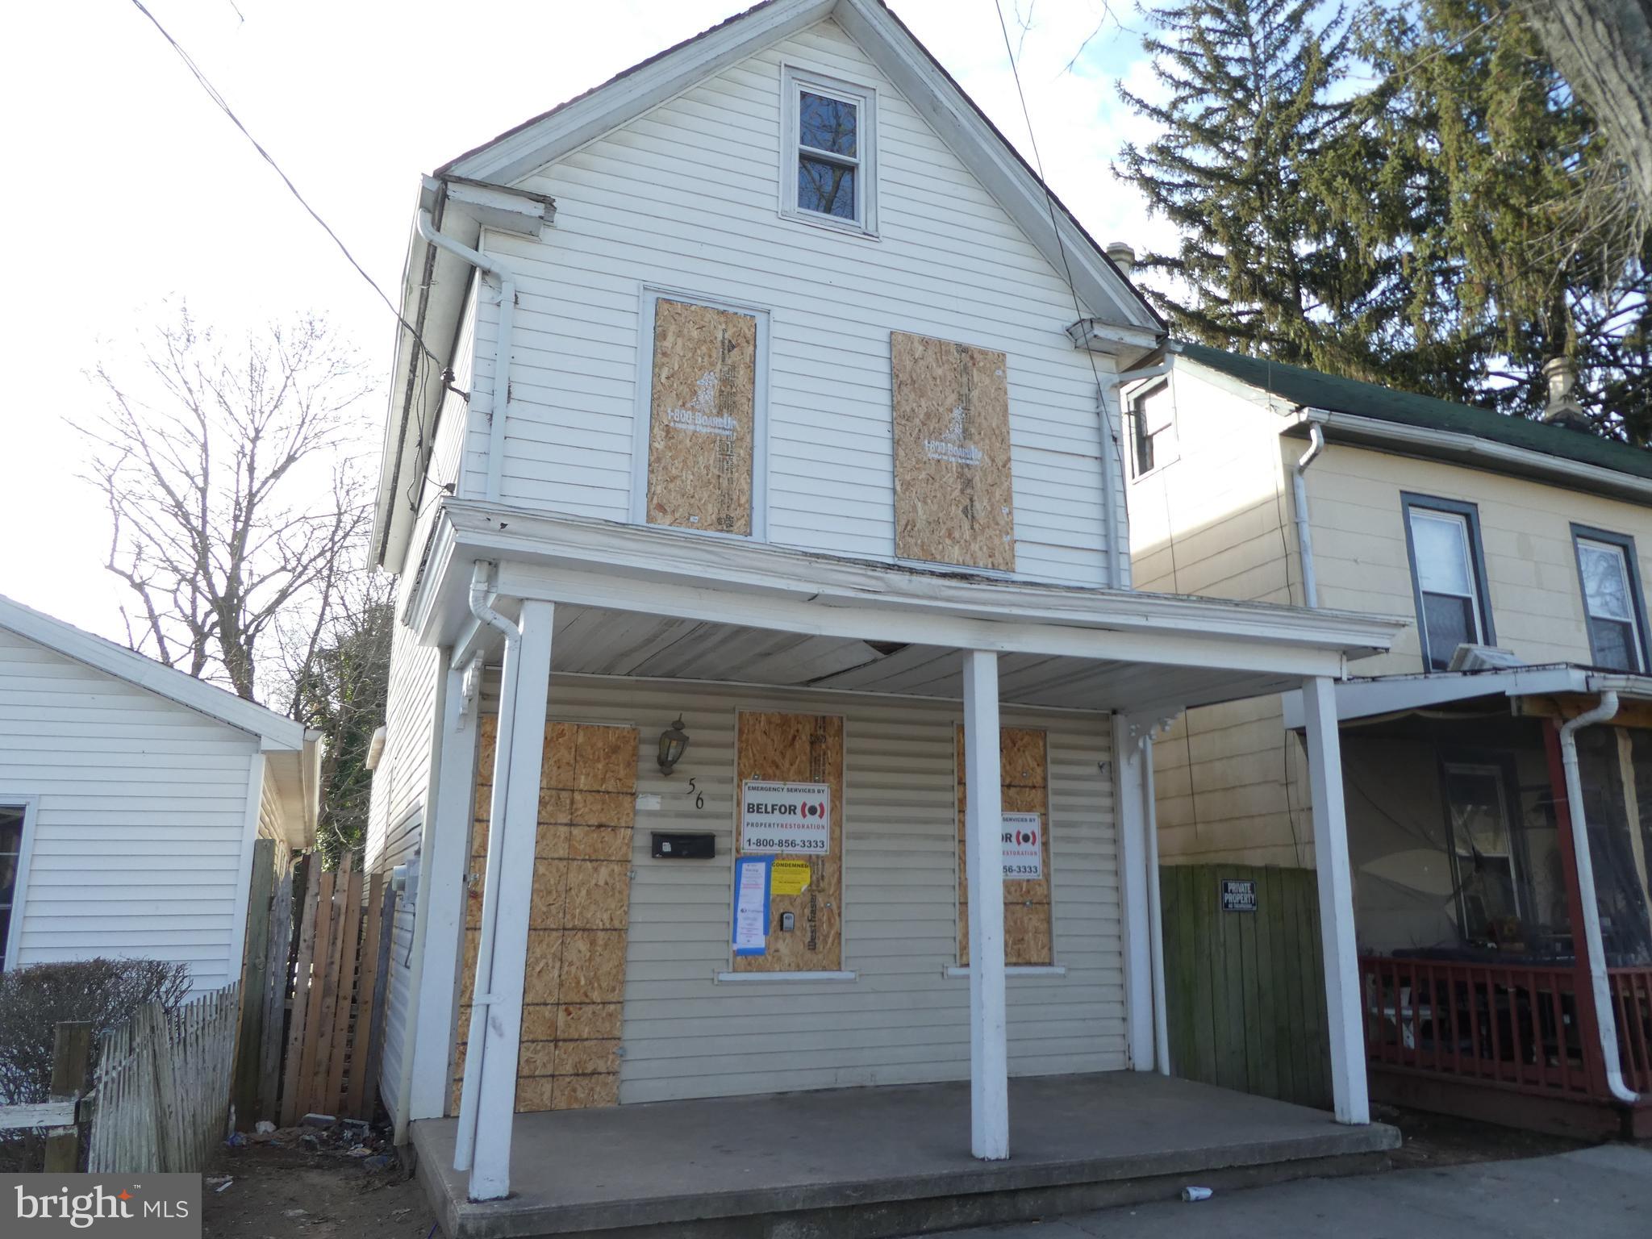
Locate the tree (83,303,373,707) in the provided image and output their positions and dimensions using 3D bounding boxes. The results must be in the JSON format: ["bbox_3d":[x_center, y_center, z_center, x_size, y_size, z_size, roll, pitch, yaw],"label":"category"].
[{"bbox_3d":[-13.126,-0.112,24.489,6.200,14.000,6.200,6,-14,-22],"label":"tree"}]

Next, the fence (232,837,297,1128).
[{"bbox_3d":[-3.551,2.283,7.262,0.290,1.780,0.100,6,-14,-22],"label":"fence"}]

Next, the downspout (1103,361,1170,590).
[{"bbox_3d":[2.485,-1.131,9.009,0.660,1.960,0.180,6,-14,-22],"label":"downspout"}]

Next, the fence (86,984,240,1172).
[{"bbox_3d":[-3.294,2.403,5.848,0.140,0.920,2.400,4,-13,-16],"label":"fence"}]

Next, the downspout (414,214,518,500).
[{"bbox_3d":[-2.296,-1.607,7.099,0.640,1.920,0.180,6,-14,-22],"label":"downspout"}]

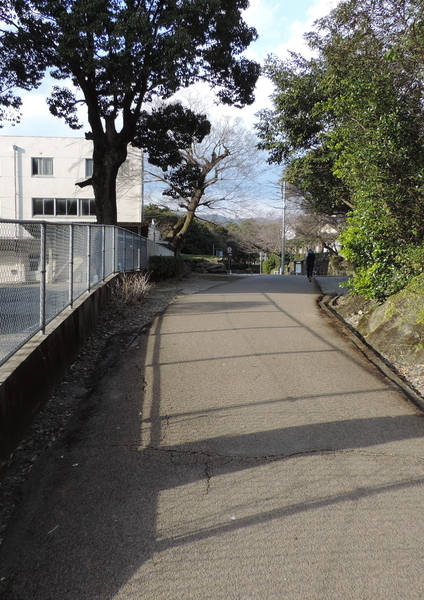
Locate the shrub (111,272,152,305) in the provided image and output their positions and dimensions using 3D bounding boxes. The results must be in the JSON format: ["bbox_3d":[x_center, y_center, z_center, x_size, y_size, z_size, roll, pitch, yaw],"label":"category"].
[{"bbox_3d":[-1.858,-0.277,12.800,0.950,0.680,0.850,1,5,0],"label":"shrub"}]

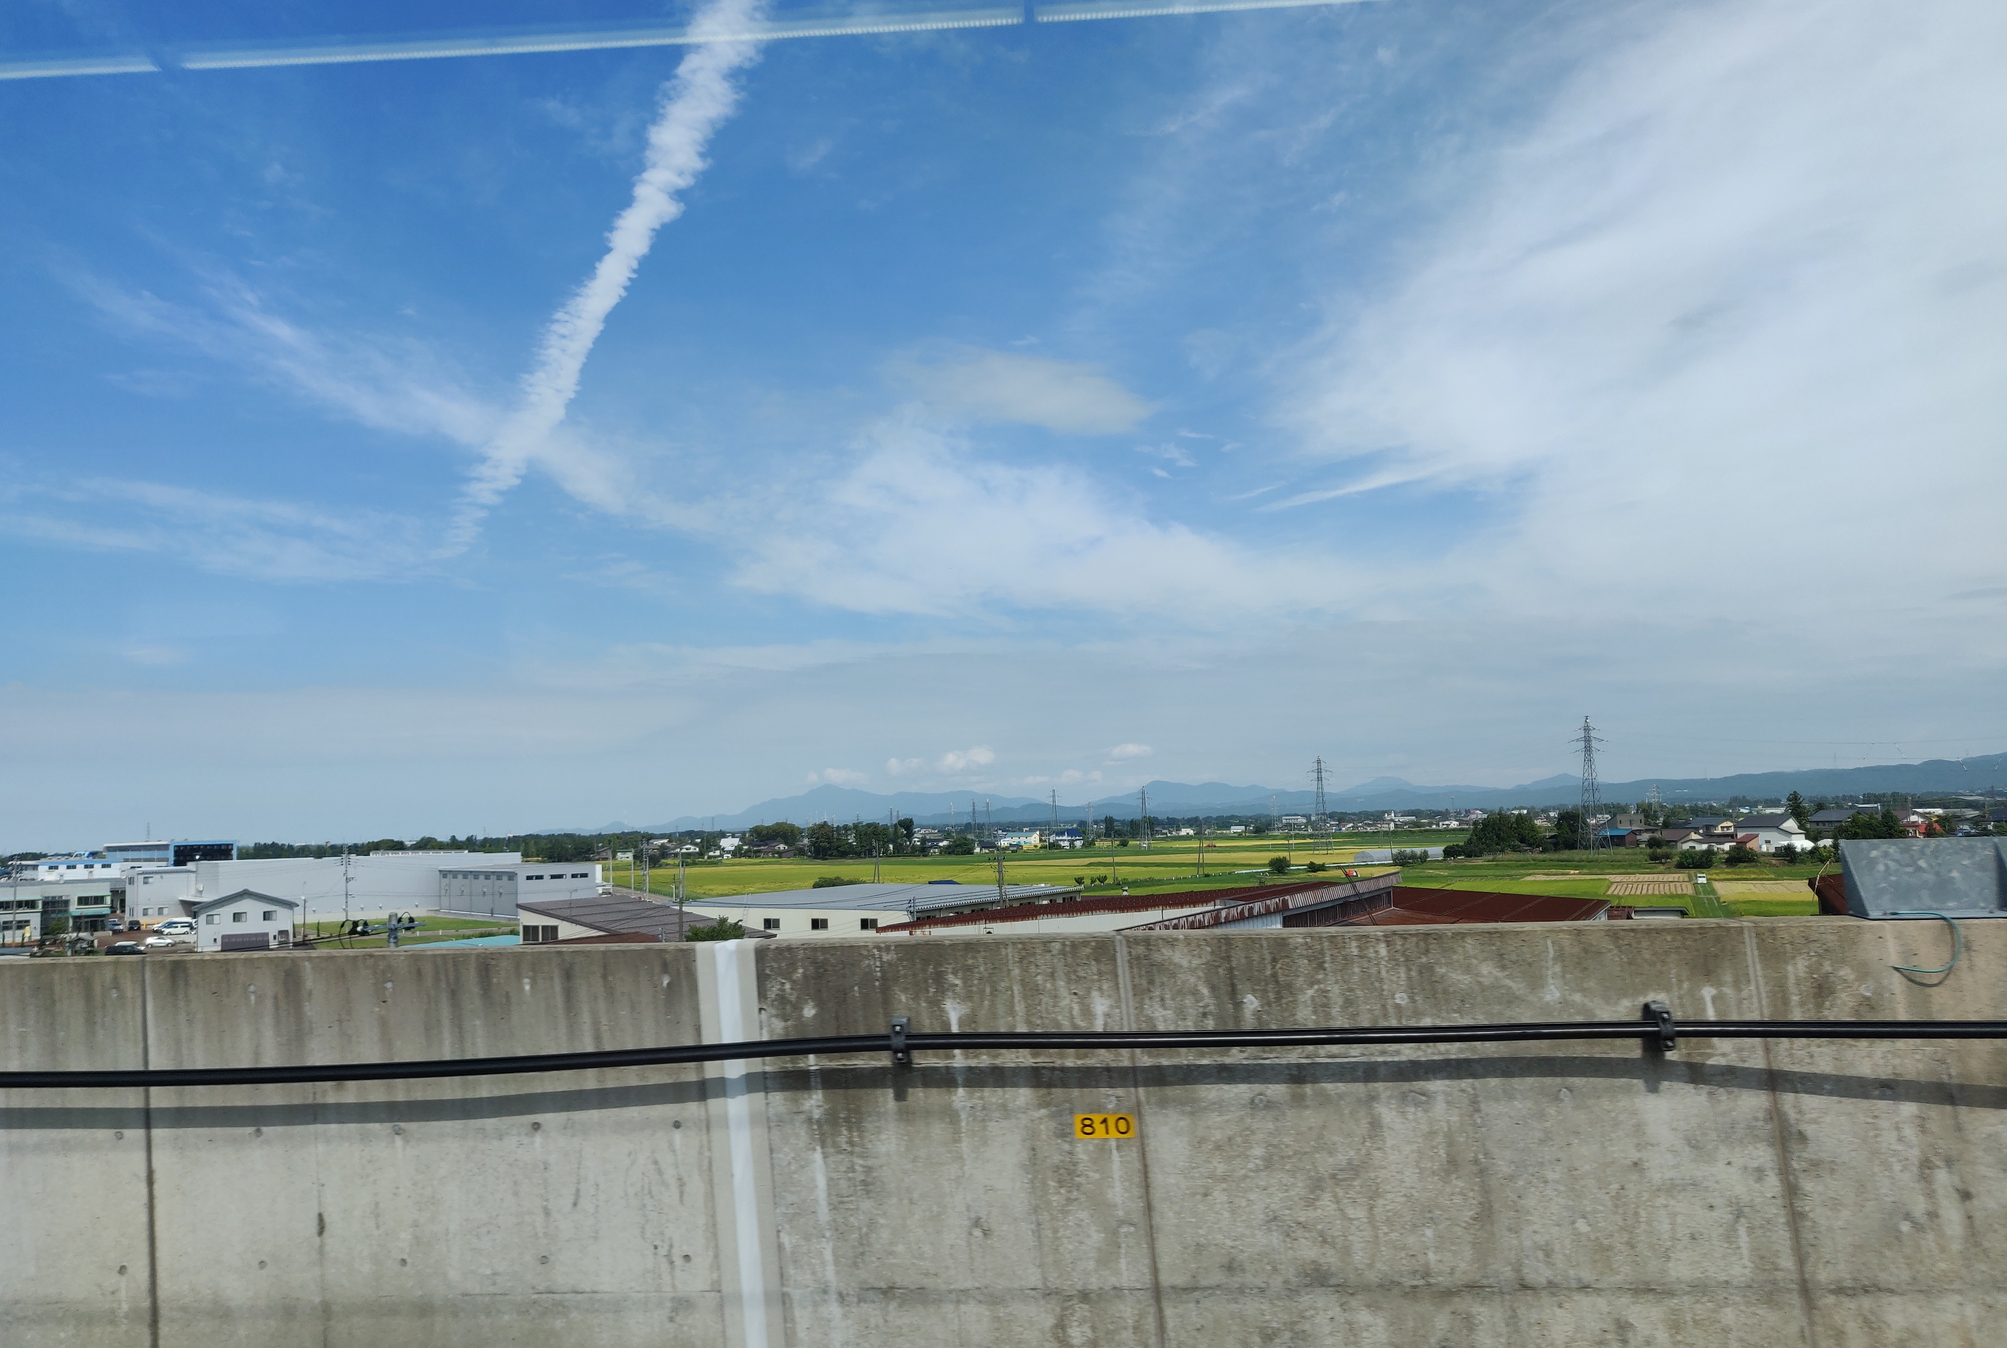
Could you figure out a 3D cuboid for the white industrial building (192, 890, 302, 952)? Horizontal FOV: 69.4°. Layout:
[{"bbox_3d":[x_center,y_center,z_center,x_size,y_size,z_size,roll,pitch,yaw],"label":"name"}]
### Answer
[{"bbox_3d":[-92.481,29.977,177.719,11.200,7.100,11.000,1,-7,-25],"label":"white industrial building"}]

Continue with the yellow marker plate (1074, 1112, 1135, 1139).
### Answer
[{"bbox_3d":[0.430,1.918,6.140,0.250,0.100,0.010,-2,-6,3],"label":"yellow marker plate"}]

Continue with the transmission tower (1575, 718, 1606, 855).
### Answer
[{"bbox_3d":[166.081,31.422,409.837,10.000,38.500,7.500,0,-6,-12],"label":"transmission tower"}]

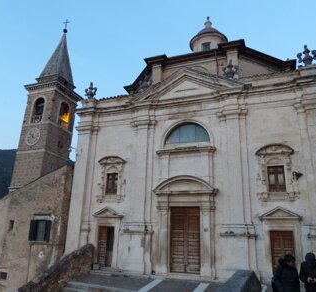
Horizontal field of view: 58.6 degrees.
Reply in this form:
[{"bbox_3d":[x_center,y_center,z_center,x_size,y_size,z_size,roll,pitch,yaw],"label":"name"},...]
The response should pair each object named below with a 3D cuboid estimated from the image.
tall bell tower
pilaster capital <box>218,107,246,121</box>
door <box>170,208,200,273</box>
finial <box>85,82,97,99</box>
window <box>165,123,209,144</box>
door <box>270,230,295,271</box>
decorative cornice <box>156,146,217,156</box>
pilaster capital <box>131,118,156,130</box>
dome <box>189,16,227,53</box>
[{"bbox_3d":[-12.415,-3.682,32.663,4.708,23.809,4.708,-4,-18,19],"label":"tall bell tower"},{"bbox_3d":[4.549,-1.882,17.157,1.823,0.636,0.420,-4,-17,18],"label":"pilaster capital"},{"bbox_3d":[1.510,5.025,15.211,1.603,3.322,0.180,-4,-18,19],"label":"door"},{"bbox_3d":[-5.113,-4.258,21.641,1.000,1.360,0.600,-4,-17,18],"label":"finial"},{"bbox_3d":[1.738,-0.705,17.056,2.697,1.255,0.300,-4,-18,19],"label":"window"},{"bbox_3d":[6.019,5.249,13.428,1.031,2.213,0.160,-4,-18,19],"label":"door"},{"bbox_3d":[1.621,0.361,16.502,3.627,0.434,0.350,-4,-18,19],"label":"decorative cornice"},{"bbox_3d":[-0.852,-1.186,16.594,1.651,0.467,0.420,-4,-17,20],"label":"pilaster capital"},{"bbox_3d":[5.219,-11.204,29.121,3.953,5.580,3.953,-4,-18,19],"label":"dome"}]

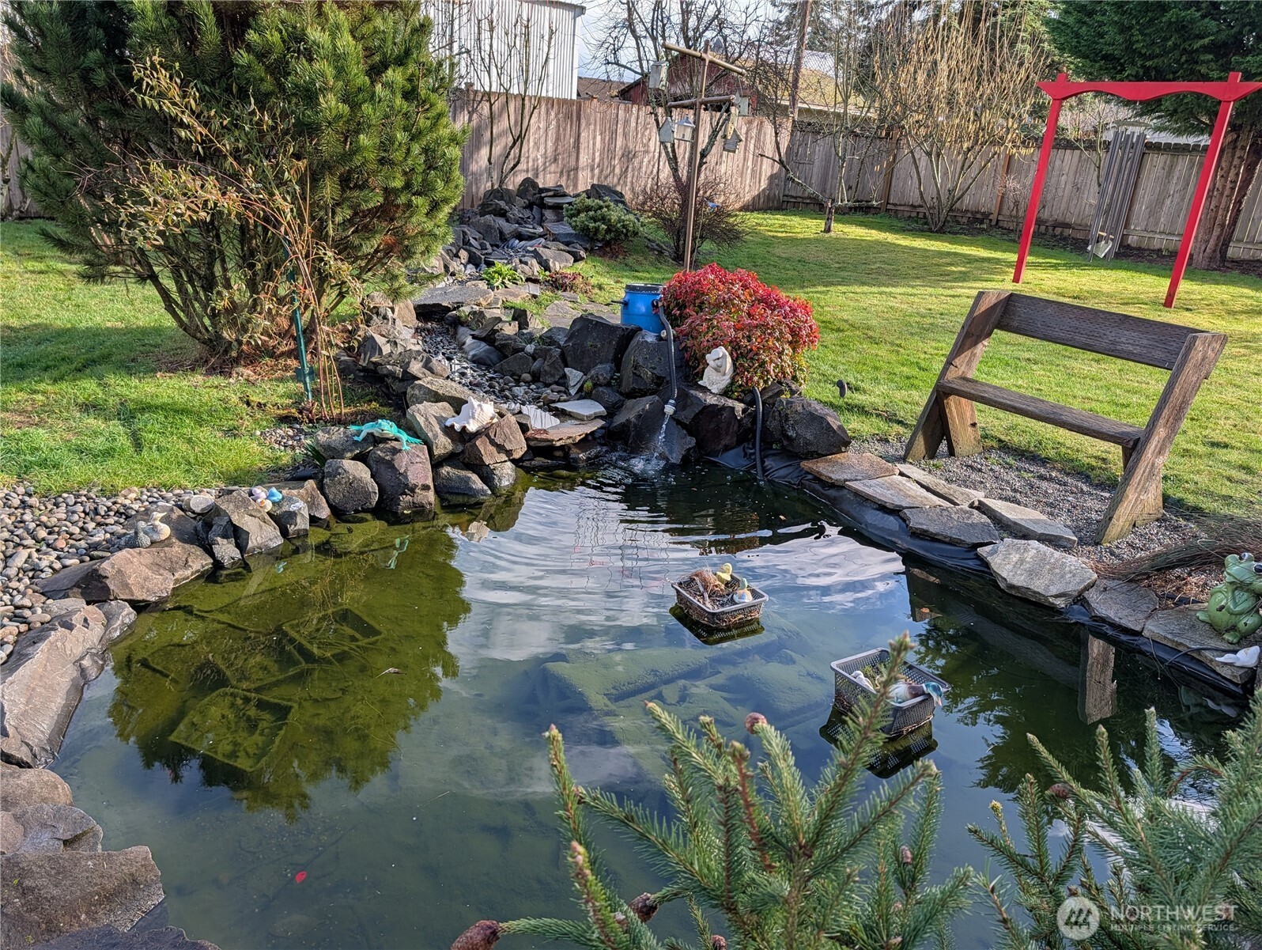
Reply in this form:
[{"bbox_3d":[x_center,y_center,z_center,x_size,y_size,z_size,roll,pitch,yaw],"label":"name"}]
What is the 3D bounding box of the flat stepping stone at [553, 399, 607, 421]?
[{"bbox_3d":[-0.304,-0.392,5.415,0.396,0.045,0.327,2,20,-5],"label":"flat stepping stone"}]

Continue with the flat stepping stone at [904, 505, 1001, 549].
[{"bbox_3d":[1.505,0.248,4.159,0.431,0.050,0.450,2,20,-6],"label":"flat stepping stone"}]

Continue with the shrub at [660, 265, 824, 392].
[{"bbox_3d":[0.683,-0.963,5.582,0.950,0.742,0.851,4,20,0],"label":"shrub"}]

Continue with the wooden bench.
[{"bbox_3d":[2.196,-0.377,4.586,0.698,0.936,1.188,-9,24,-33],"label":"wooden bench"}]

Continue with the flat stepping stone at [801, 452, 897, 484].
[{"bbox_3d":[1.216,-0.029,4.858,0.575,0.045,0.353,-9,23,-34],"label":"flat stepping stone"}]

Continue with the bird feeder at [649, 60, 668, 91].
[{"bbox_3d":[0.185,-2.722,5.962,0.109,0.193,0.109,15,22,27],"label":"bird feeder"}]

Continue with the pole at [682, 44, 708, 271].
[{"bbox_3d":[0.478,-2.199,6.458,0.042,1.782,0.042,4,20,0],"label":"pole"}]

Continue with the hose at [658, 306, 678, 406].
[{"bbox_3d":[0.222,-0.717,5.262,0.099,0.554,0.267,4,20,0],"label":"hose"}]

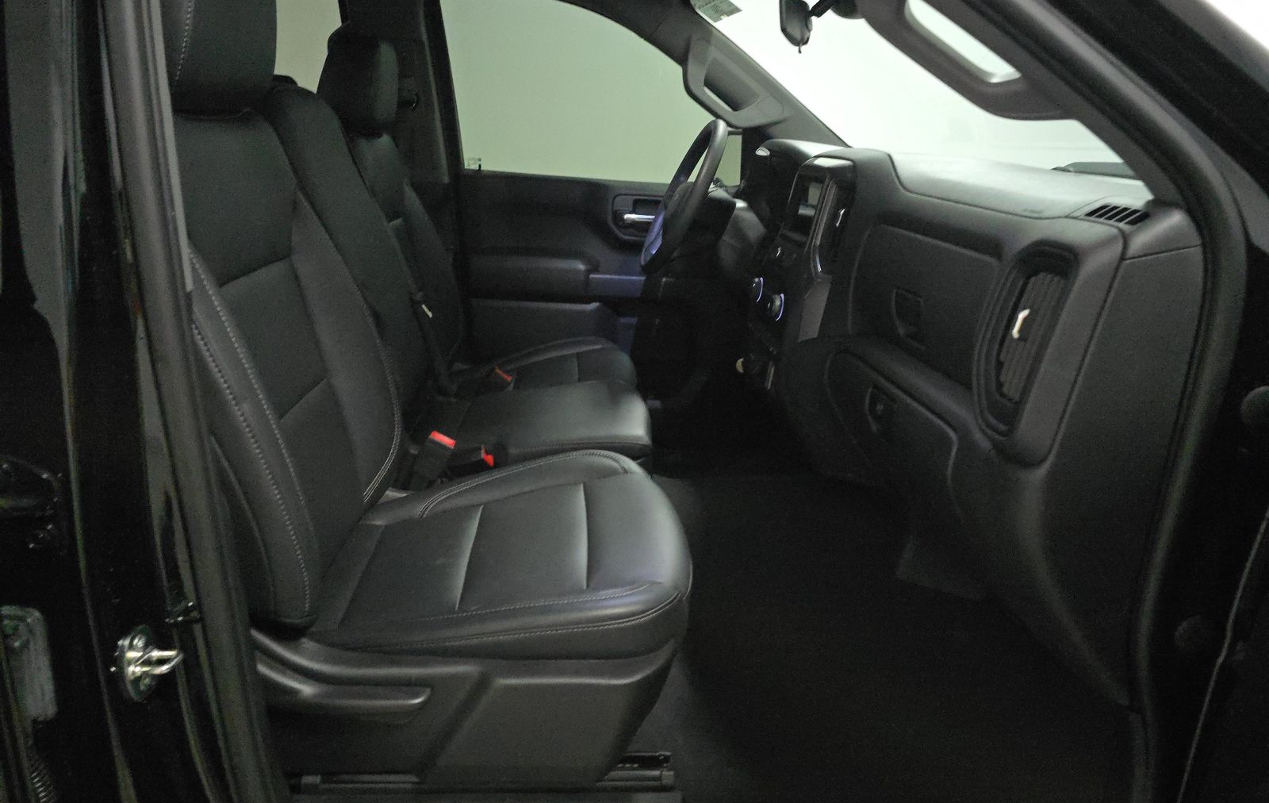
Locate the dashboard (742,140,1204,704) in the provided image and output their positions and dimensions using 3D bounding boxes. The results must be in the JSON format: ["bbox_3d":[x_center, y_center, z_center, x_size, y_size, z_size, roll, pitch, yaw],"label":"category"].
[{"bbox_3d":[0.500,-0.167,1.574,0.520,0.605,1.460,2,16,-5],"label":"dashboard"}]

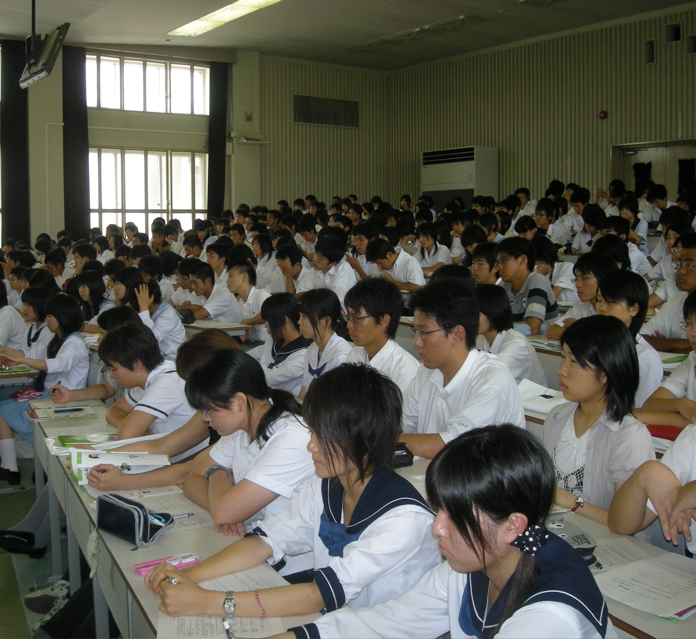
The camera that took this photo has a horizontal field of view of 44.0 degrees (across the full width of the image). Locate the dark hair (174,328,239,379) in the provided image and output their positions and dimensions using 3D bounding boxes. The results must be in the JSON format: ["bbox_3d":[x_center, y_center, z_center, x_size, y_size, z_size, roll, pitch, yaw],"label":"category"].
[{"bbox_3d":[-0.434,0.119,2.700,0.230,0.210,0.190,-3,7,-25],"label":"dark hair"}]

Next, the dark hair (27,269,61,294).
[{"bbox_3d":[-2.244,-0.273,6.350,0.230,0.220,0.200,-4,7,-35],"label":"dark hair"}]

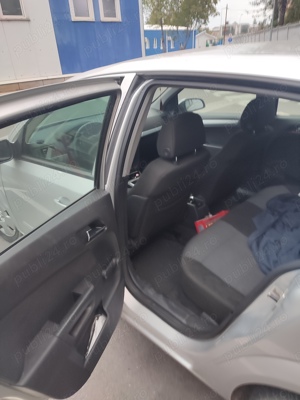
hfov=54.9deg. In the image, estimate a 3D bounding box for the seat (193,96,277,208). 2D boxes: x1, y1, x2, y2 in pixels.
[{"bbox_3d":[0.547,-0.375,2.220,0.510,0.890,0.730,-24,35,-33],"label":"seat"}]

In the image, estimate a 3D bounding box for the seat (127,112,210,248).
[{"bbox_3d":[0.012,-0.137,1.837,0.510,0.890,0.730,-24,35,-33],"label":"seat"}]

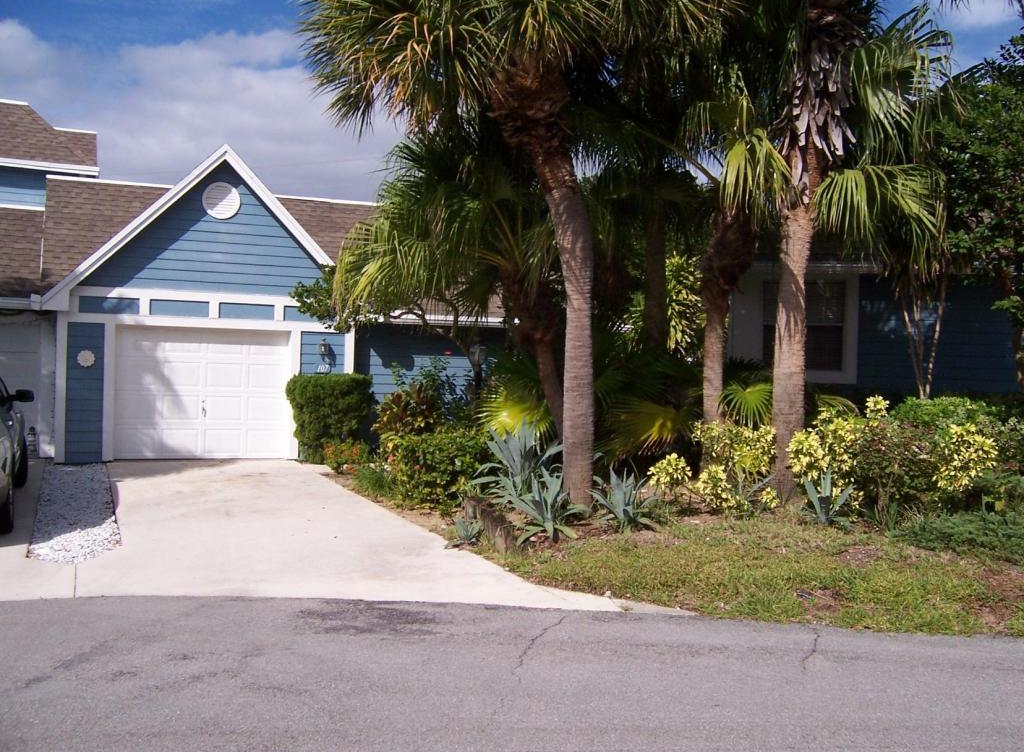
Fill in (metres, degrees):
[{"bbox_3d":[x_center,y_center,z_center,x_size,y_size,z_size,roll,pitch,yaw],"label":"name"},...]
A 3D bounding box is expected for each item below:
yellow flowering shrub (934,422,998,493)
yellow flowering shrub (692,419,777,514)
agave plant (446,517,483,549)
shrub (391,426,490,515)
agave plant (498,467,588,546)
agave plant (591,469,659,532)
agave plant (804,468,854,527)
[{"bbox_3d":[4.553,0.878,9.800,0.680,0.820,0.660,1,0,0],"label":"yellow flowering shrub"},{"bbox_3d":[2.312,0.947,10.100,0.880,0.930,0.850,1,0,0],"label":"yellow flowering shrub"},{"bbox_3d":[-0.400,1.338,8.400,0.320,0.280,0.320,1,0,0],"label":"agave plant"},{"bbox_3d":[-0.780,0.984,10.500,1.060,0.880,1.050,1,0,0],"label":"shrub"},{"bbox_3d":[0.255,1.112,8.450,0.800,0.680,0.800,1,0,0],"label":"agave plant"},{"bbox_3d":[1.046,1.148,9.000,0.660,0.580,0.660,1,0,0],"label":"agave plant"},{"bbox_3d":[2.950,1.133,9.100,0.480,0.530,0.460,1,0,0],"label":"agave plant"}]

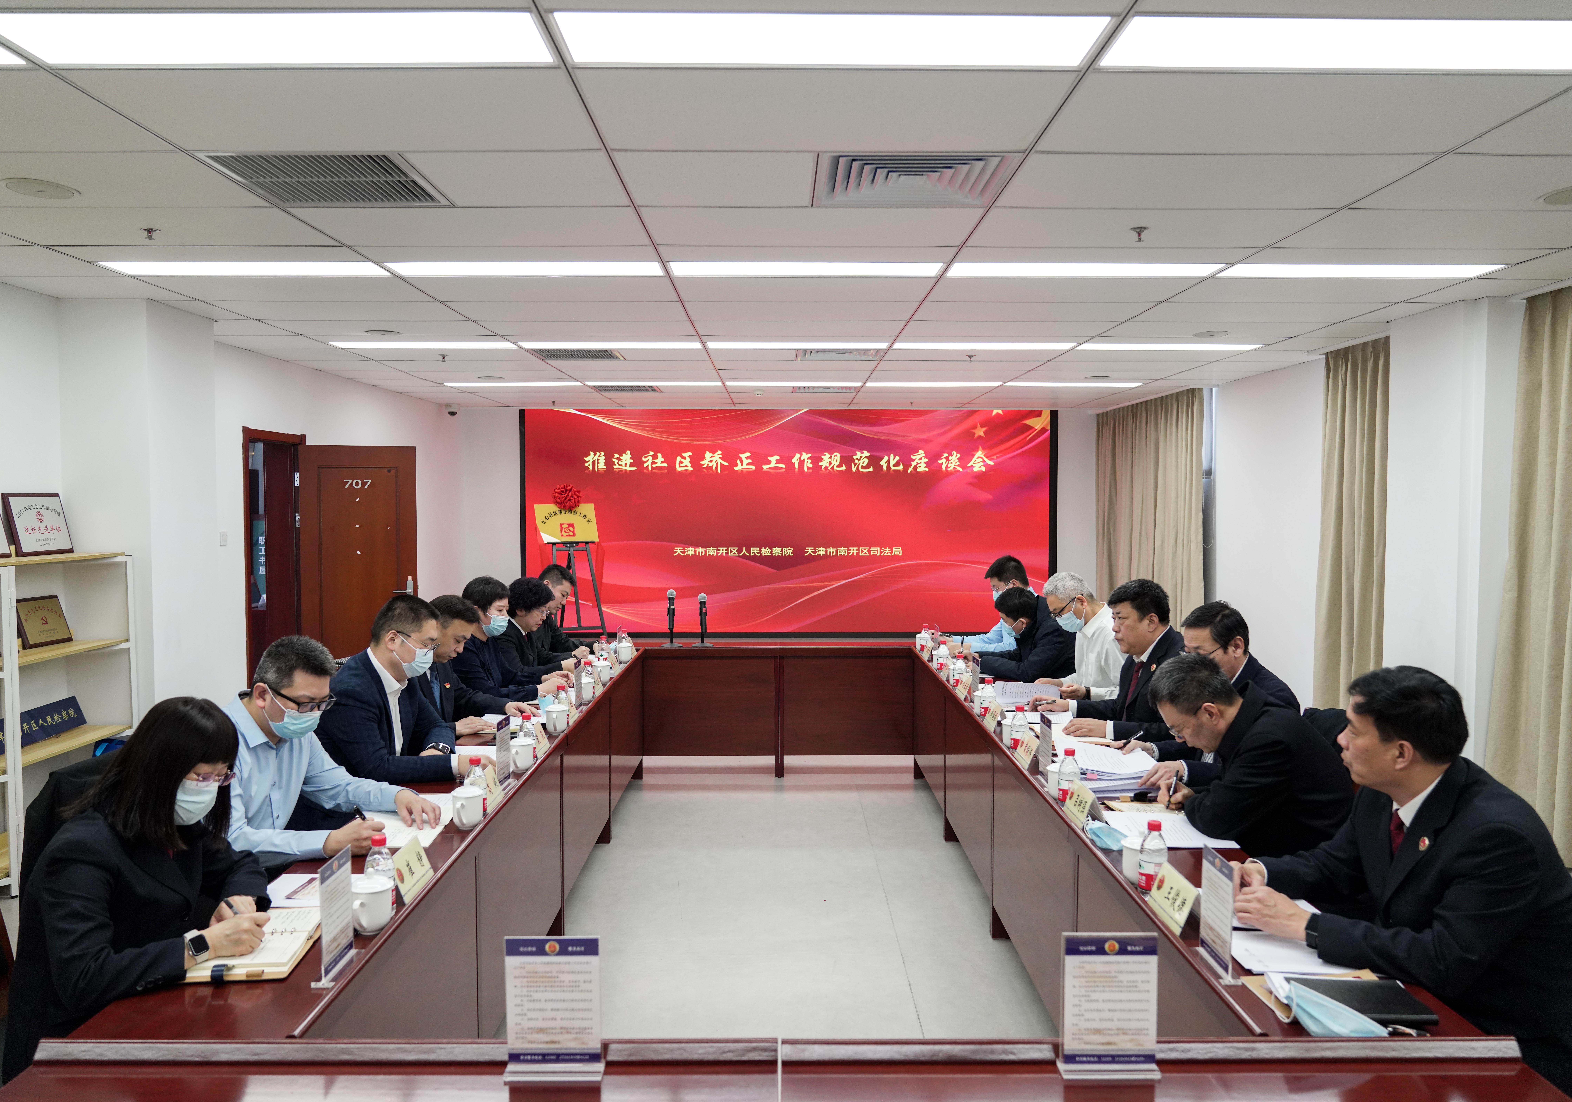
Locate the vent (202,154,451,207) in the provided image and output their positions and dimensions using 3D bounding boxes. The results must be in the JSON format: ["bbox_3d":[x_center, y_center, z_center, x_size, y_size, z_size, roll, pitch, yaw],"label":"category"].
[{"bbox_3d":[-1.410,-1.173,3.437,0.590,0.043,0.596,0,3,0],"label":"vent"}]

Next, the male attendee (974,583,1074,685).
[{"bbox_3d":[1.277,0.784,5.729,0.740,1.208,0.520,0,3,0],"label":"male attendee"}]

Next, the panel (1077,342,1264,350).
[{"bbox_3d":[2.484,-1.322,7.055,1.170,0.040,0.280,0,3,0],"label":"panel"}]

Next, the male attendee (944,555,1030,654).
[{"bbox_3d":[1.245,0.688,6.445,0.720,1.332,0.520,0,3,0],"label":"male attendee"}]

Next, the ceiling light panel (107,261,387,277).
[{"bbox_3d":[-2.312,-1.237,4.774,1.180,0.050,0.290,0,3,0],"label":"ceiling light panel"}]

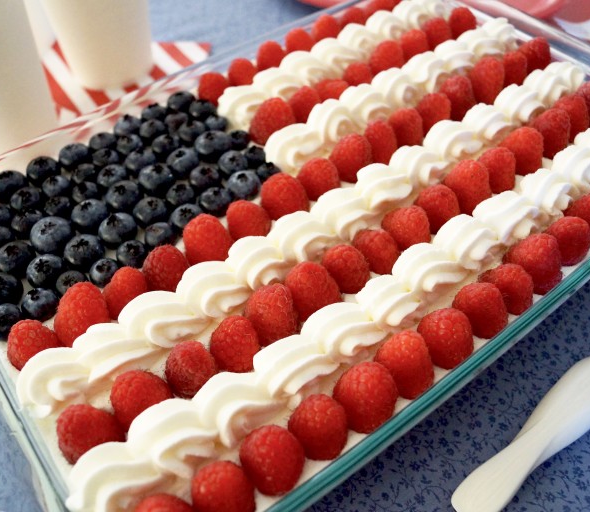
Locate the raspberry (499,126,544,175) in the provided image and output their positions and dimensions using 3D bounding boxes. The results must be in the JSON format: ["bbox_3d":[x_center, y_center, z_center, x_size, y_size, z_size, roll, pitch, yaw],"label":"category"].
[{"bbox_3d":[0.106,-0.049,0.271,0.019,0.023,0.019,-3,53,4],"label":"raspberry"}]

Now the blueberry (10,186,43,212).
[{"bbox_3d":[-0.124,-0.025,0.267,0.014,0.011,0.014,-32,59,-19],"label":"blueberry"}]

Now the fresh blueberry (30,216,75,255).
[{"bbox_3d":[-0.108,-0.009,0.256,0.017,0.014,0.017,-1,52,2],"label":"fresh blueberry"}]

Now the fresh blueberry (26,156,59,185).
[{"bbox_3d":[-0.122,-0.042,0.280,0.015,0.012,0.015,-29,57,-17],"label":"fresh blueberry"}]

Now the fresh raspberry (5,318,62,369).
[{"bbox_3d":[-0.102,0.035,0.227,0.020,0.021,0.020,-1,54,1],"label":"fresh raspberry"}]

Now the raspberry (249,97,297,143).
[{"bbox_3d":[-0.011,-0.068,0.291,0.023,0.024,0.023,-1,52,2],"label":"raspberry"}]

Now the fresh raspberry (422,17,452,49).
[{"bbox_3d":[0.080,-0.126,0.326,0.017,0.018,0.017,-1,54,2],"label":"fresh raspberry"}]

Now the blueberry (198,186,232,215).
[{"bbox_3d":[-0.037,-0.025,0.270,0.016,0.013,0.016,-2,53,2],"label":"blueberry"}]

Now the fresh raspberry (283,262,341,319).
[{"bbox_3d":[0.007,0.015,0.229,0.022,0.025,0.022,-3,53,4],"label":"fresh raspberry"}]

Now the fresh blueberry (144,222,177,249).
[{"bbox_3d":[-0.062,-0.010,0.265,0.013,0.011,0.013,-1,54,1],"label":"fresh blueberry"}]

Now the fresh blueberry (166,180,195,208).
[{"bbox_3d":[-0.056,-0.031,0.280,0.013,0.011,0.013,-1,54,1],"label":"fresh blueberry"}]

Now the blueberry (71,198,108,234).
[{"bbox_3d":[-0.098,-0.019,0.275,0.016,0.014,0.016,-3,53,4],"label":"blueberry"}]

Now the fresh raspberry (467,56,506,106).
[{"bbox_3d":[0.101,-0.092,0.305,0.020,0.023,0.020,-2,53,2],"label":"fresh raspberry"}]

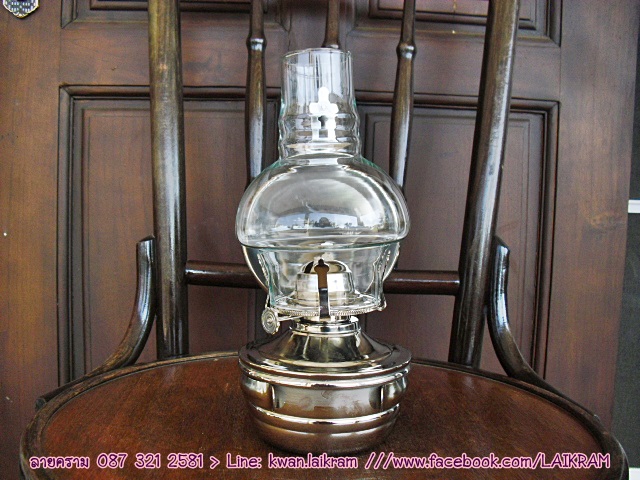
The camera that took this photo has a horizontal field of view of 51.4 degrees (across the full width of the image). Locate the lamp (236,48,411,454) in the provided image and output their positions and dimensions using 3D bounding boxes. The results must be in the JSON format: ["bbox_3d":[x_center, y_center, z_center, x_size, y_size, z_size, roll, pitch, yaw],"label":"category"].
[{"bbox_3d":[0.003,0.005,0.459,0.120,0.260,0.120,0,4,0],"label":"lamp"}]

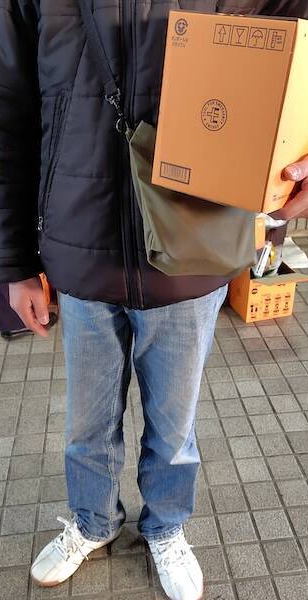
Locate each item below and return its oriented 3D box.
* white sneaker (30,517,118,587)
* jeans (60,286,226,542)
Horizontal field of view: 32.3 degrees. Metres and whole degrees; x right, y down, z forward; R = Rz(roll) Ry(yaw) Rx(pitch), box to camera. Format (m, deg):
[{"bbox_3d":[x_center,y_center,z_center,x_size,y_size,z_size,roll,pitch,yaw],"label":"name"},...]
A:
[{"bbox_3d":[-0.198,0.611,1.404,0.105,0.115,0.280,24,37,37],"label":"white sneaker"},{"bbox_3d":[-0.033,0.225,1.247,0.370,0.880,0.260,2,29,4],"label":"jeans"}]

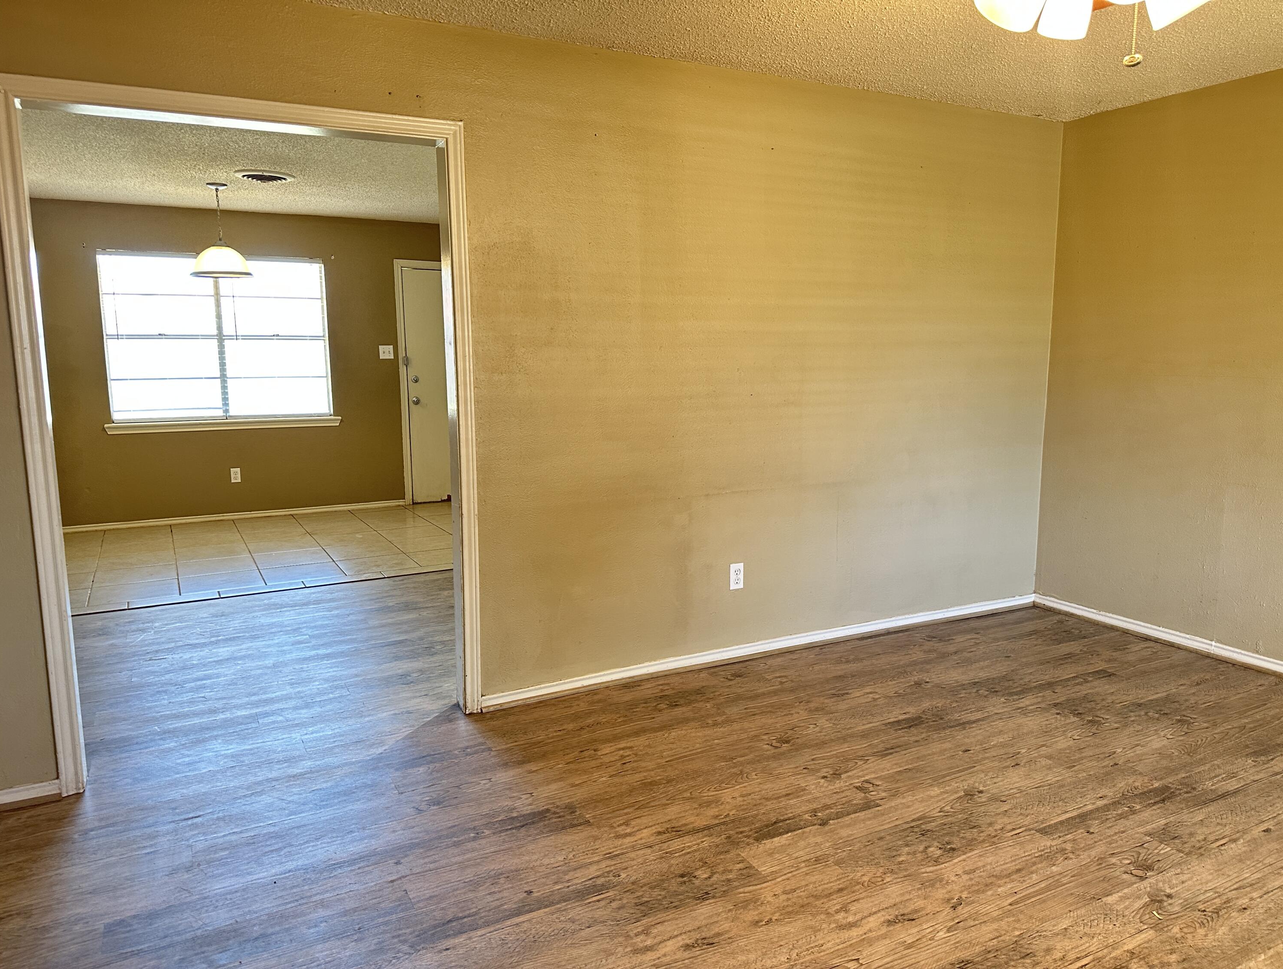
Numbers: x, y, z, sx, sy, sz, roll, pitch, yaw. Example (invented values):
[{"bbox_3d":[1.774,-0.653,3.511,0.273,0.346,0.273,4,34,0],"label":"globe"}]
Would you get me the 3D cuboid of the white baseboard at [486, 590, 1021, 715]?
[{"bbox_3d":[0.732,0.710,4.019,2.993,0.068,0.018,-5,9,-27],"label":"white baseboard"}]

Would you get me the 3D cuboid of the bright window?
[{"bbox_3d":[-3.348,-1.165,7.151,1.610,1.285,0.090,-5,9,-28],"label":"bright window"}]

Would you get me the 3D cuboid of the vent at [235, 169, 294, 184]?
[{"bbox_3d":[-2.376,-1.936,5.664,0.360,0.040,0.360,-5,9,-28],"label":"vent"}]

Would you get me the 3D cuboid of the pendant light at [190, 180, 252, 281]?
[{"bbox_3d":[-2.830,-1.699,6.016,0.390,0.605,0.390,-5,9,-28],"label":"pendant light"}]

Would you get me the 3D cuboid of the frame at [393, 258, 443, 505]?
[{"bbox_3d":[-1.661,-0.916,8.104,1.050,2.130,0.100,-5,9,-28],"label":"frame"}]

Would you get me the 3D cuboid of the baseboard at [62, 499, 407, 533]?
[{"bbox_3d":[-3.238,0.252,7.370,2.589,0.050,0.018,-5,9,-28],"label":"baseboard"}]

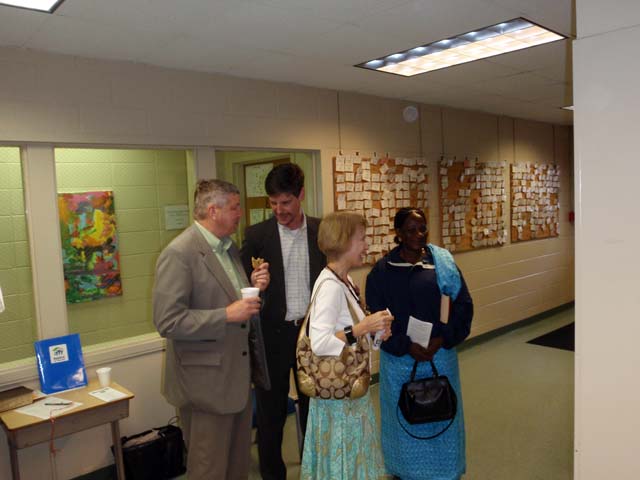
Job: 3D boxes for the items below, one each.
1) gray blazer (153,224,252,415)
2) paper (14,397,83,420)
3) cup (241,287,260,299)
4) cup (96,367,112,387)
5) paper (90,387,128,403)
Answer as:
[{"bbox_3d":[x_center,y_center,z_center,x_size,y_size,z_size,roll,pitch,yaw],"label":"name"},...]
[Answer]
[{"bbox_3d":[-0.513,0.328,2.340,0.420,0.820,0.560,0,5,33],"label":"gray blazer"},{"bbox_3d":[-1.444,0.892,2.762,0.276,0.005,0.212,0,5,30],"label":"paper"},{"bbox_3d":[-0.309,0.260,2.300,0.086,0.100,0.086,-3,5,0],"label":"cup"},{"bbox_3d":[-1.272,0.813,3.059,0.086,0.100,0.086,-3,5,0],"label":"cup"},{"bbox_3d":[-1.188,0.869,2.914,0.222,0.005,0.125,2,6,43],"label":"paper"}]

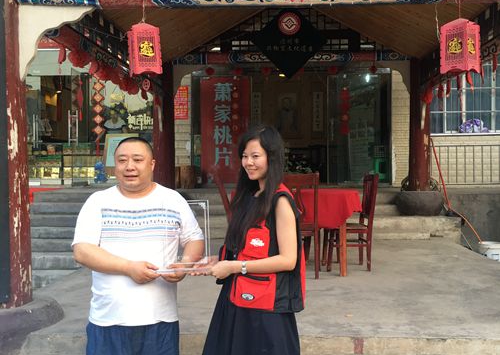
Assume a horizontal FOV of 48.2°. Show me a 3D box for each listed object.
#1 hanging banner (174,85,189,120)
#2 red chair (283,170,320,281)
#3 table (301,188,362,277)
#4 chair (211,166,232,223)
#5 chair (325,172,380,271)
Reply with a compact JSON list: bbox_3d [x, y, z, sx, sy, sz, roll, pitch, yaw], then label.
[{"bbox_3d":[-1.214,-1.329,9.900,0.270,0.630,0.020,0,1,4],"label":"hanging banner"},{"bbox_3d":[0.450,0.452,5.370,0.430,0.975,0.480,0,1,10],"label":"red chair"},{"bbox_3d":[0.460,0.540,5.650,1.200,0.790,0.850,0,1,6],"label":"table"},{"bbox_3d":[-0.080,0.443,5.650,0.520,0.980,0.430,0,1,3],"label":"chair"},{"bbox_3d":[1.030,0.453,5.770,0.490,0.965,0.430,0,1,5],"label":"chair"}]

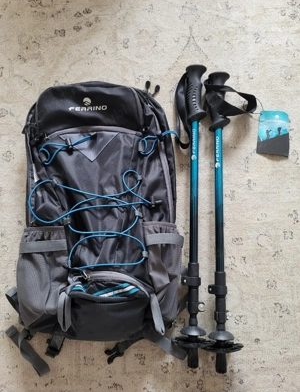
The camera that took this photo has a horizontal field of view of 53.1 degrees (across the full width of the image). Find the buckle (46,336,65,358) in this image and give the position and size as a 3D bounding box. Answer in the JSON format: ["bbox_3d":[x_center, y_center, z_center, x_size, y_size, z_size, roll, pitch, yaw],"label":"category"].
[{"bbox_3d":[-0.196,0.312,0.620,0.032,0.014,0.042,20,81,3],"label":"buckle"}]

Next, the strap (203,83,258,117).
[{"bbox_3d":[0.185,-0.222,0.690,0.119,0.045,0.084,0,81,0],"label":"strap"}]

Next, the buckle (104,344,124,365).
[{"bbox_3d":[-0.072,0.328,0.620,0.046,0.012,0.031,-40,83,-6],"label":"buckle"}]

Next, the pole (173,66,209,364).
[{"bbox_3d":[0.098,0.014,0.648,0.084,0.078,0.660,2,79,0],"label":"pole"}]

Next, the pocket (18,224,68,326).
[{"bbox_3d":[-0.209,0.157,0.585,0.090,0.085,0.188,-3,80,18],"label":"pocket"}]

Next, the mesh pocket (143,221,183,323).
[{"bbox_3d":[0.025,0.147,0.587,0.073,0.085,0.190,3,80,-18],"label":"mesh pocket"}]

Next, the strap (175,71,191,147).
[{"bbox_3d":[0.076,-0.195,0.694,0.038,0.035,0.186,0,81,0],"label":"strap"}]

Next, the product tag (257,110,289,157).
[{"bbox_3d":[0.287,-0.144,0.700,0.068,0.007,0.103,3,81,1],"label":"product tag"}]

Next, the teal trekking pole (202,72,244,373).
[{"bbox_3d":[0.152,0.028,0.645,0.083,0.078,0.650,2,79,0],"label":"teal trekking pole"}]

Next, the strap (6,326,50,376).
[{"bbox_3d":[-0.250,0.318,0.616,0.045,0.032,0.115,-35,82,-5],"label":"strap"}]

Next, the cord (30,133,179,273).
[{"bbox_3d":[-0.087,0.007,0.574,0.275,0.055,0.268,0,81,0],"label":"cord"}]

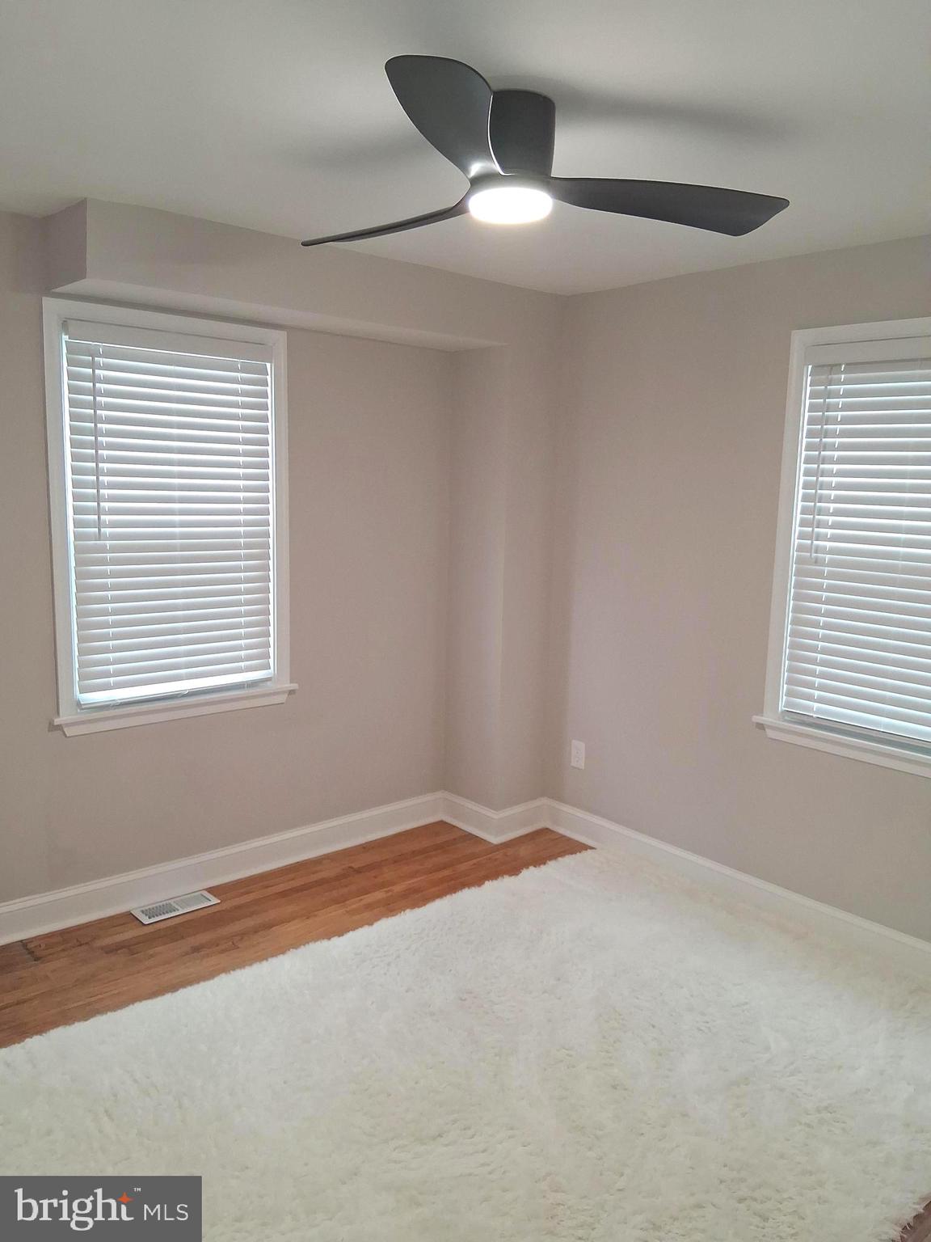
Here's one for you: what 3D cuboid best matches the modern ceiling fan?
[{"bbox_3d":[0.026,-0.998,2.105,1.210,0.218,1.130,-6,11,-40],"label":"modern ceiling fan"}]

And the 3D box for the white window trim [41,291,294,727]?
[{"bbox_3d":[-1.040,-0.352,3.387,0.945,1.458,0.090,-6,11,-40],"label":"white window trim"}]

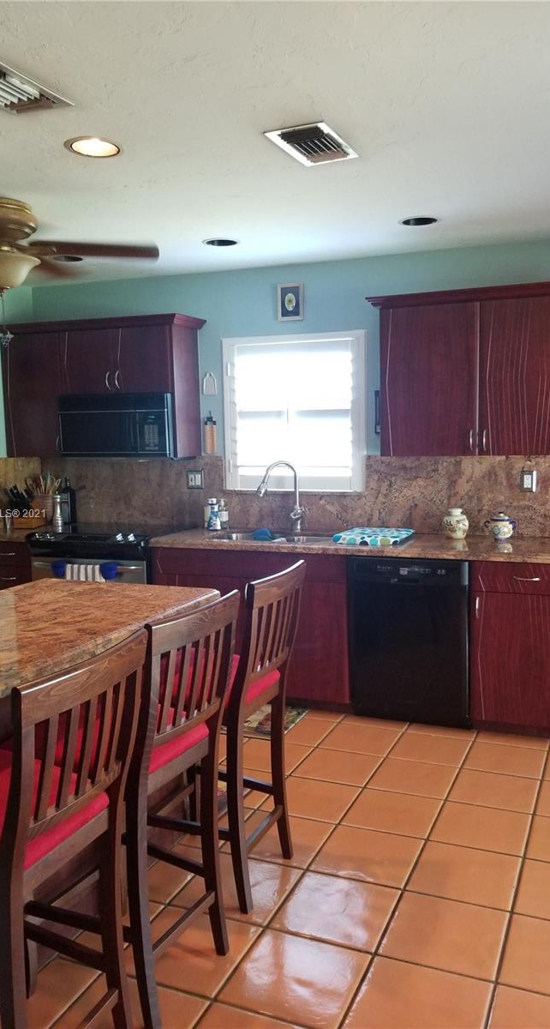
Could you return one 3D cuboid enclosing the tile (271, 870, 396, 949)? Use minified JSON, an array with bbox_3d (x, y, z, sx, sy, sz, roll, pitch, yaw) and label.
[{"bbox_3d":[0.192,1.219,2.382,0.324,0.015,0.324,1,6,24],"label":"tile"}]

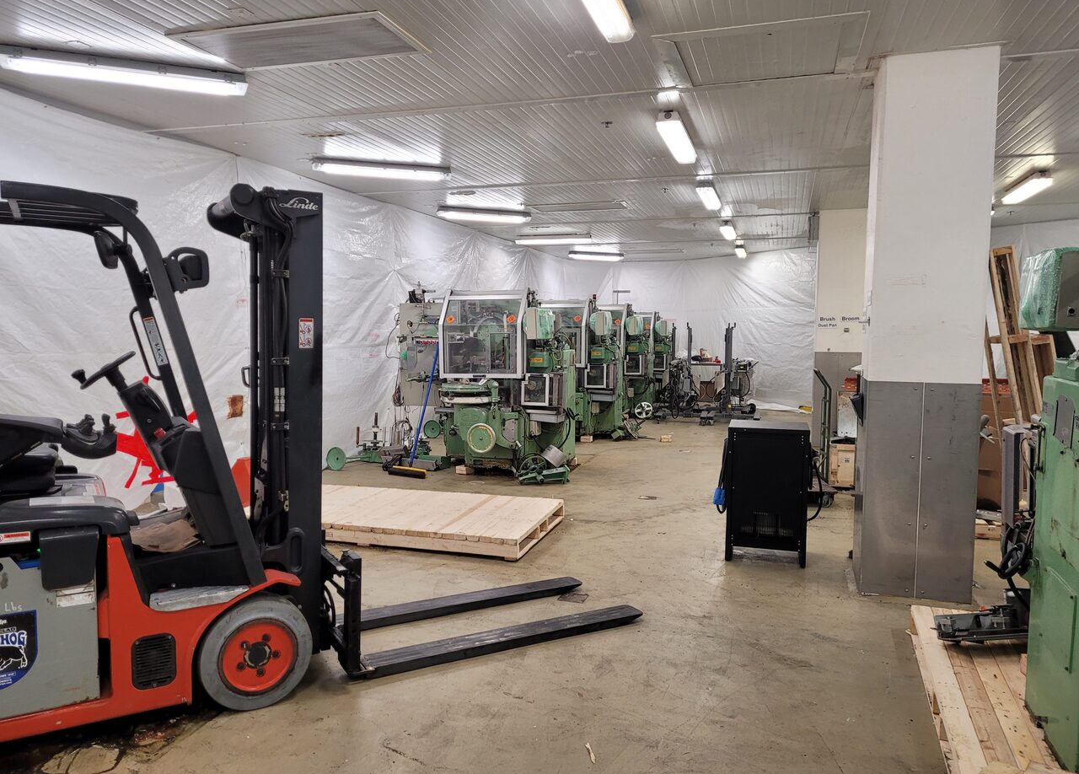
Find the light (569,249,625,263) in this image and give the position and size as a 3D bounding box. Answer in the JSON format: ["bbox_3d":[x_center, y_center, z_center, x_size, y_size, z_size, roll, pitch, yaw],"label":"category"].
[{"bbox_3d":[1.150,-2.649,16.487,1.290,0.125,0.160,-2,5,-24],"label":"light"}]

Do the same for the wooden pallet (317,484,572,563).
[{"bbox_3d":[-1.096,0.984,6.213,2.348,0.134,1.252,2,4,17],"label":"wooden pallet"}]

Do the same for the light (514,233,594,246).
[{"bbox_3d":[0.224,-2.411,13.282,1.240,0.130,0.160,2,4,17],"label":"light"}]

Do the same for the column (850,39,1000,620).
[{"bbox_3d":[2.215,-0.321,4.730,0.567,3.002,0.567,2,4,17],"label":"column"}]

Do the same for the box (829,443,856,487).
[{"bbox_3d":[2.585,0.658,6.940,0.205,0.375,0.240,1,4,11],"label":"box"}]

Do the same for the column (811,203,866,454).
[{"bbox_3d":[3.872,-0.744,10.503,0.567,3.002,0.567,2,4,17],"label":"column"}]

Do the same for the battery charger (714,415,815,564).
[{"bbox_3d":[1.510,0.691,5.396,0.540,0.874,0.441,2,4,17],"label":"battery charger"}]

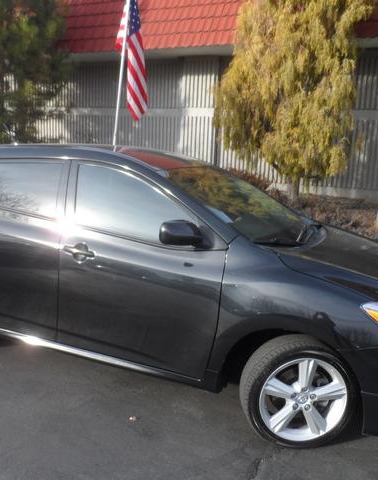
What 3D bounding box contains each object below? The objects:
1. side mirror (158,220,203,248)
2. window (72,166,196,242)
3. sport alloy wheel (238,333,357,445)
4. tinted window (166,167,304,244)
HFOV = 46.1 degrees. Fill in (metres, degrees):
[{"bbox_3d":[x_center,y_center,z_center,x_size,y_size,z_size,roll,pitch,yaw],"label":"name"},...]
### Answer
[{"bbox_3d":[-0.021,-0.030,2.299,0.170,0.150,0.220,8,11,20],"label":"side mirror"},{"bbox_3d":[-0.303,-0.213,2.673,0.947,0.422,0.070,8,-12,20],"label":"window"},{"bbox_3d":[0.600,0.817,2.410,0.640,0.640,0.220,3,10,-4],"label":"sport alloy wheel"},{"bbox_3d":[0.411,-0.273,3.129,0.899,0.140,1.360,39,20,11],"label":"tinted window"}]

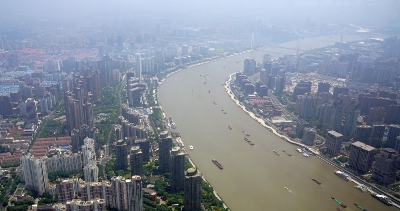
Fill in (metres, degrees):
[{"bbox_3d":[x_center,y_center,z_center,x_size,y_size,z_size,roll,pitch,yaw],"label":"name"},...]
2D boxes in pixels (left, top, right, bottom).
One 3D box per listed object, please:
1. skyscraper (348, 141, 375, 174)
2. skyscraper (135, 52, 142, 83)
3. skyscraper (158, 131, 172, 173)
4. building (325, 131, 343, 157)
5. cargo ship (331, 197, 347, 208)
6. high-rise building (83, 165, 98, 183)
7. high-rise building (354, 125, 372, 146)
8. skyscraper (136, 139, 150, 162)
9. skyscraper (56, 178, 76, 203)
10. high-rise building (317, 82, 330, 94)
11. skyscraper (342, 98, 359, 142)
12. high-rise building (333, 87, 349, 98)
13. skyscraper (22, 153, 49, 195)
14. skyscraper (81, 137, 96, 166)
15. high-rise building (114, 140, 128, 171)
[{"bbox_3d":[516.520,167.050,1066.000,34.000,80.000,59.500,-11,23,-31],"label":"skyscraper"},{"bbox_3d":[-396.060,-250.580,2160.000,29.720,180.310,29.720,2,18,8],"label":"skyscraper"},{"bbox_3d":[-101.400,137.060,979.720,34.000,121.000,30.000,-1,19,-9],"label":"skyscraper"},{"bbox_3d":[457.250,129.980,1133.860,24.540,70.840,47.830,-7,19,-22],"label":"building"},{"bbox_3d":[358.570,251.090,861.100,8.500,7.000,45.000,-9,21,-28],"label":"cargo ship"},{"bbox_3d":[-296.020,190.870,907.050,33.000,54.000,24.000,-1,19,-8],"label":"high-rise building"},{"bbox_3d":[588.390,108.670,1199.380,46.000,75.000,22.000,1,19,-2],"label":"high-rise building"},{"bbox_3d":[-185.100,147.300,1080.710,42.960,69.730,25.770,-3,18,-10],"label":"skyscraper"},{"bbox_3d":[-331.810,222.850,835.350,37.700,73.020,24.510,-2,18,-8],"label":"skyscraper"},{"bbox_3d":[684.210,-90.920,1850.030,48.360,61.980,38.690,1,18,3],"label":"high-rise building"},{"bbox_3d":[558.030,52.170,1236.030,34.000,157.000,30.000,3,19,4],"label":"skyscraper"},{"bbox_3d":[701.630,-44.850,1672.040,63.000,81.000,32.000,2,19,5],"label":"high-rise building"},{"bbox_3d":[-425.580,179.820,863.740,54.000,95.000,23.000,10,20,23],"label":"skyscraper"},{"bbox_3d":[-312.700,145.660,941.190,29.000,117.000,24.000,2,19,0],"label":"skyscraper"},{"bbox_3d":[-243.420,150.760,1033.130,29.720,91.730,29.720,-8,19,-24],"label":"high-rise building"}]

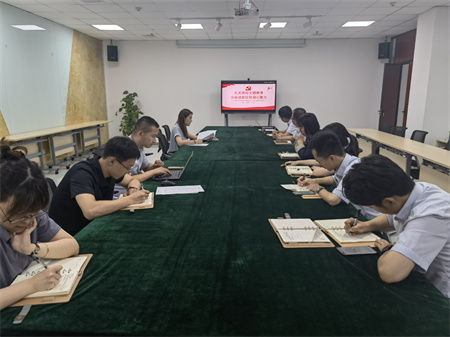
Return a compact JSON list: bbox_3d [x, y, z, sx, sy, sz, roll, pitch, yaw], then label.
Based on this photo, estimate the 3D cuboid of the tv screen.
[{"bbox_3d":[0.639,-1.863,9.191,1.460,0.870,0.090,1,12,4],"label":"tv screen"}]

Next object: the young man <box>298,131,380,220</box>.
[{"bbox_3d":[0.891,0.333,2.393,0.750,1.160,0.550,2,12,9],"label":"young man"}]

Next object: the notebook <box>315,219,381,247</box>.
[{"bbox_3d":[0.600,0.295,1.675,0.222,0.025,0.340,-1,12,-5],"label":"notebook"}]

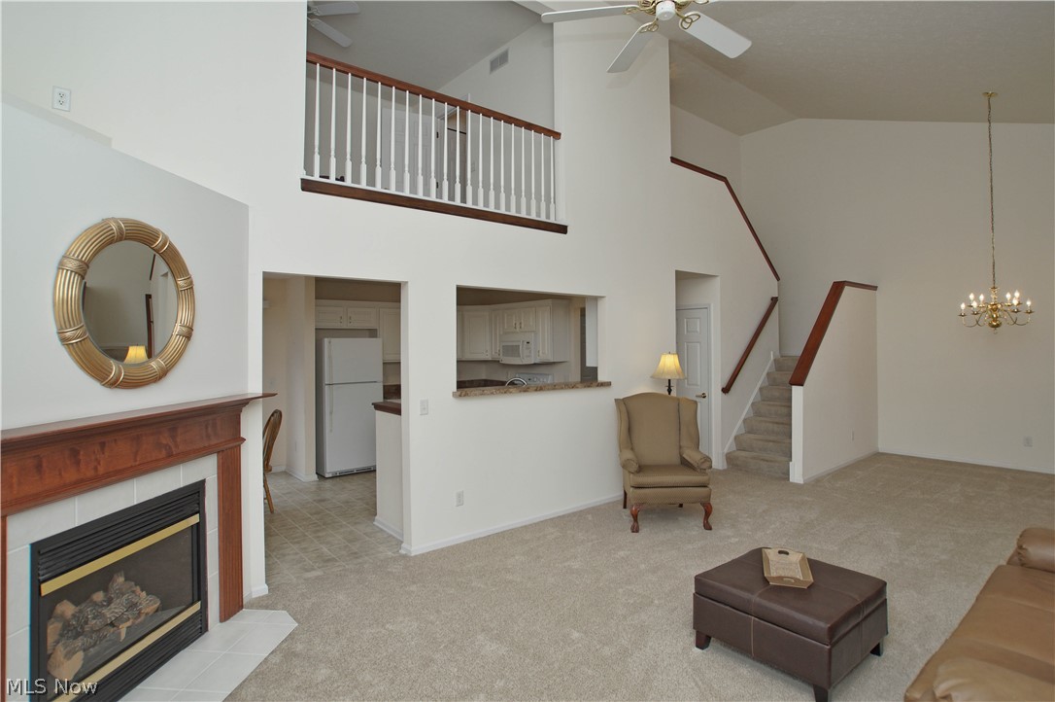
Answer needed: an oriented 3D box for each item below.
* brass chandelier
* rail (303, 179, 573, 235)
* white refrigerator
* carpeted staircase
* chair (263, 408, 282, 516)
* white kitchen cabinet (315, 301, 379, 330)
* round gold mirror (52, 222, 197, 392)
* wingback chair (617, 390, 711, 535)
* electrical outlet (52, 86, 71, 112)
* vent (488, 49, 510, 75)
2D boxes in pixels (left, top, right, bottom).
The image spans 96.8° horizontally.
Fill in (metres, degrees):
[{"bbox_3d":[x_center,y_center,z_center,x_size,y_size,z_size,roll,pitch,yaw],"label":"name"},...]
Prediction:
[{"bbox_3d":[5.009,-1.503,5.050,0.600,2.560,0.600,-1,0,0],"label":"brass chandelier"},{"bbox_3d":[-0.554,-1.117,3.745,2.270,0.090,0.100,-1,0,-34],"label":"rail"},{"bbox_3d":[-2.405,0.698,6.227,0.730,1.700,0.740,-1,0,-38],"label":"white refrigerator"},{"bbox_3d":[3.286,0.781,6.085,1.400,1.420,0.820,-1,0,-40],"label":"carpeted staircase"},{"bbox_3d":[-2.659,1.063,4.466,0.530,0.980,0.460,-1,0,-38],"label":"chair"},{"bbox_3d":[-2.516,-0.479,6.421,0.800,0.370,0.340,-1,0,-38],"label":"white kitchen cabinet"},{"bbox_3d":[-1.812,-0.221,2.189,0.060,0.770,0.710,-1,0,7],"label":"round gold mirror"},{"bbox_3d":[1.215,0.955,4.250,0.780,1.110,0.800,-1,0,-2],"label":"wingback chair"},{"bbox_3d":[-2.455,-1.326,2.469,0.072,0.118,0.010,-1,0,-34],"label":"electrical outlet"},{"bbox_3d":[-0.291,-2.997,4.846,0.020,0.150,0.330,-1,0,-38],"label":"vent"}]

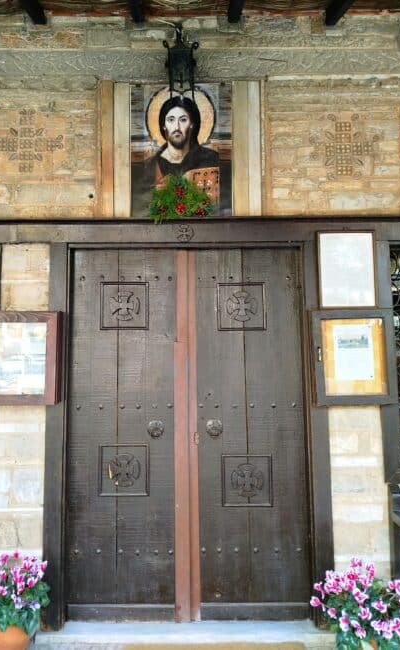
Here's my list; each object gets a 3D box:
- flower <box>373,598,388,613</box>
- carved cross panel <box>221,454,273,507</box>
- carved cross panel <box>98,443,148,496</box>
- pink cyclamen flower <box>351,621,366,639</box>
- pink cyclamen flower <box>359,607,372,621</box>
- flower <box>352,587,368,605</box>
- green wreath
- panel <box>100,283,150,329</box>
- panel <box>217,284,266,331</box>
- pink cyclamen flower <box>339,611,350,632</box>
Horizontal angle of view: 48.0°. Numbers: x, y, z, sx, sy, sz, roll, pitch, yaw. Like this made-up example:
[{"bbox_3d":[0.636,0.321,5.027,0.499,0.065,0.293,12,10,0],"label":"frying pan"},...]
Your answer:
[{"bbox_3d":[0.766,1.197,1.914,0.068,0.060,0.055,-1,-5,0],"label":"flower"},{"bbox_3d":[0.261,0.851,2.451,0.279,0.281,0.040,-1,-5,0],"label":"carved cross panel"},{"bbox_3d":[-0.413,0.795,2.455,0.280,0.277,0.040,-1,-5,0],"label":"carved cross panel"},{"bbox_3d":[0.660,1.264,1.865,0.062,0.072,0.050,-1,-5,0],"label":"pink cyclamen flower"},{"bbox_3d":[0.697,1.216,1.892,0.059,0.052,0.055,-1,-5,0],"label":"pink cyclamen flower"},{"bbox_3d":[0.686,1.161,1.917,0.066,0.075,0.055,-1,-5,0],"label":"flower"},{"bbox_3d":[-0.101,-0.703,2.487,0.362,0.291,0.140,-1,-5,0],"label":"green wreath"},{"bbox_3d":[-0.425,-0.105,2.541,0.275,0.274,0.040,-1,-5,0],"label":"panel"},{"bbox_3d":[0.240,-0.101,2.541,0.276,0.275,0.040,-1,-5,0],"label":"panel"},{"bbox_3d":[0.607,1.241,1.885,0.044,0.091,0.045,-1,-5,0],"label":"pink cyclamen flower"}]

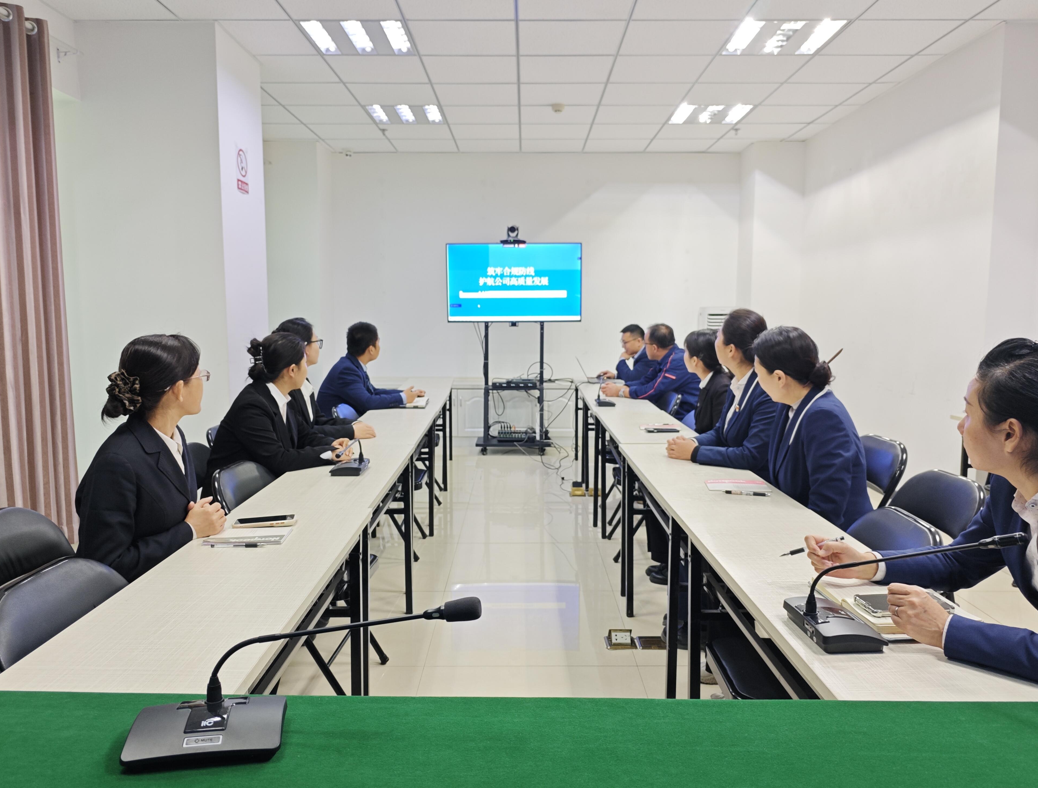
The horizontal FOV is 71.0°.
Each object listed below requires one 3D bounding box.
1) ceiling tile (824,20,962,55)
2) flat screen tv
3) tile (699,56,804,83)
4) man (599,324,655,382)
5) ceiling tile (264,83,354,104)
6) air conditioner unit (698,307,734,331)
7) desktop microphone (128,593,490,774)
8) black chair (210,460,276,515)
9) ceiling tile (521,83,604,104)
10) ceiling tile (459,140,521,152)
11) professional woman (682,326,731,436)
[{"bbox_3d":[2.158,-2.092,4.271,0.618,0.020,0.557,0,6,0],"label":"ceiling tile"},{"bbox_3d":[-0.042,-1.034,6.802,1.260,0.729,0.071,0,7,0],"label":"flat screen tv"},{"bbox_3d":[1.528,-2.137,4.790,0.612,0.020,0.571,0,7,0],"label":"tile"},{"bbox_3d":[1.033,0.068,6.003,0.700,1.250,0.520,0,6,1],"label":"man"},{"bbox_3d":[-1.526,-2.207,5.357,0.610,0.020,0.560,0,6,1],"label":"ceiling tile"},{"bbox_3d":[2.005,-0.178,7.355,0.439,1.408,0.326,0,7,0],"label":"air conditioner unit"},{"bbox_3d":[-0.284,0.388,1.002,0.459,0.194,0.128,-1,7,-7],"label":"desktop microphone"},{"bbox_3d":[-0.804,0.653,2.750,0.480,0.800,0.460,0,6,1],"label":"black chair"},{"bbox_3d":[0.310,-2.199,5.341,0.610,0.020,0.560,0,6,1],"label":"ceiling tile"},{"bbox_3d":[-0.289,-2.410,7.060,0.618,0.020,0.557,0,6,0],"label":"ceiling tile"},{"bbox_3d":[0.928,0.309,3.724,0.612,1.265,0.449,2,7,12],"label":"professional woman"}]

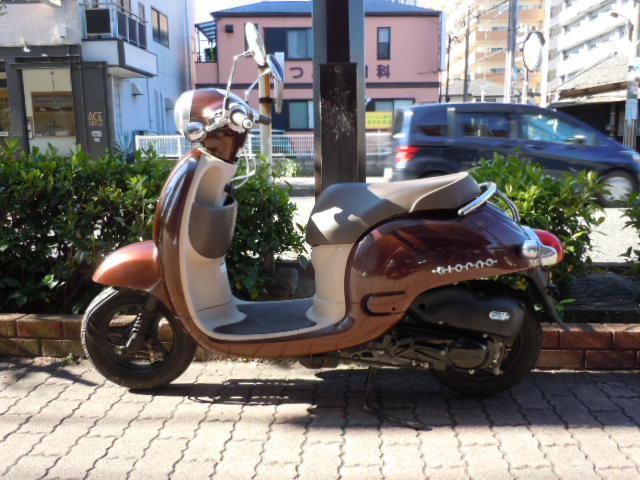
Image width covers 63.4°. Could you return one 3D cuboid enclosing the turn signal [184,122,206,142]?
[{"bbox_3d":[-0.337,-0.291,1.400,0.058,0.055,0.058,-1,13,2],"label":"turn signal"}]

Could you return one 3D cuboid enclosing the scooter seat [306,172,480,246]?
[{"bbox_3d":[0.218,-0.096,1.580,0.520,0.215,0.280,0,13,5],"label":"scooter seat"}]

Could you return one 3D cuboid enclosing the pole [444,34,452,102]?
[{"bbox_3d":[8.329,-8.868,33.673,0.280,8.570,0.280,0,9,5],"label":"pole"}]

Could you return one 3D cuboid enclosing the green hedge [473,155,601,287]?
[{"bbox_3d":[1.034,-0.085,2.520,0.680,0.690,0.620,0,9,5],"label":"green hedge"}]

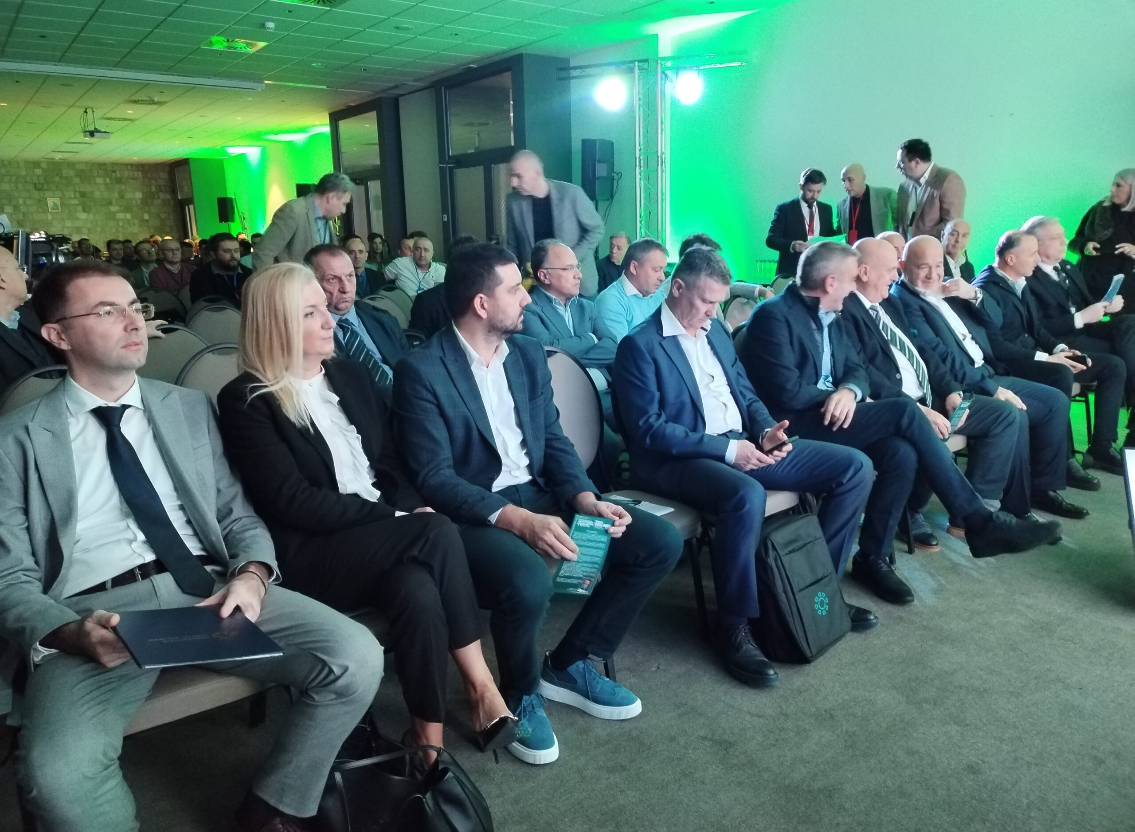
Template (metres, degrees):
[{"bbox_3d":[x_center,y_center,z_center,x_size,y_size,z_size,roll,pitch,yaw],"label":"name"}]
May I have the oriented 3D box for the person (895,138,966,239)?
[{"bbox_3d":[2.455,-0.893,5.787,0.460,1.880,0.580,-4,12,-15],"label":"person"}]

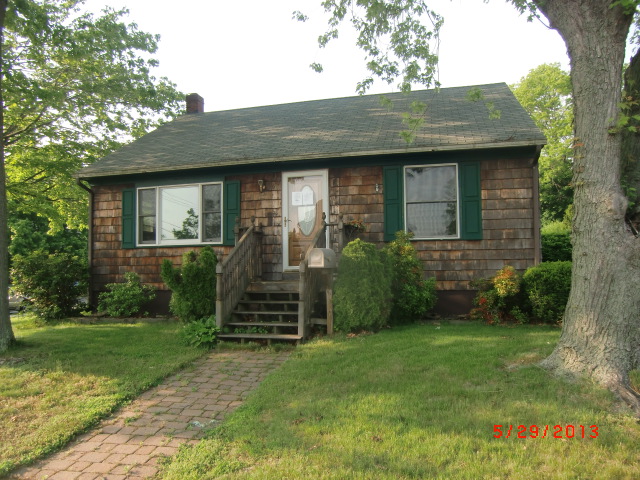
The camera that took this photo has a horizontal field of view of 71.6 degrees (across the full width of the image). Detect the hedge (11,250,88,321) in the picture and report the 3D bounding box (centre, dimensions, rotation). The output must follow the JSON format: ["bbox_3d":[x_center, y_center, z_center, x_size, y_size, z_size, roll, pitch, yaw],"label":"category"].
[{"bbox_3d":[-6.226,1.027,10.246,1.550,1.550,1.450,-2,-3,12],"label":"hedge"}]

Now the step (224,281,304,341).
[{"bbox_3d":[-0.762,1.162,7.384,1.300,0.865,1.340,-2,-3,12],"label":"step"}]

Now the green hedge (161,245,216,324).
[{"bbox_3d":[-2.734,0.919,9.301,1.120,1.550,0.970,-2,-3,12],"label":"green hedge"}]

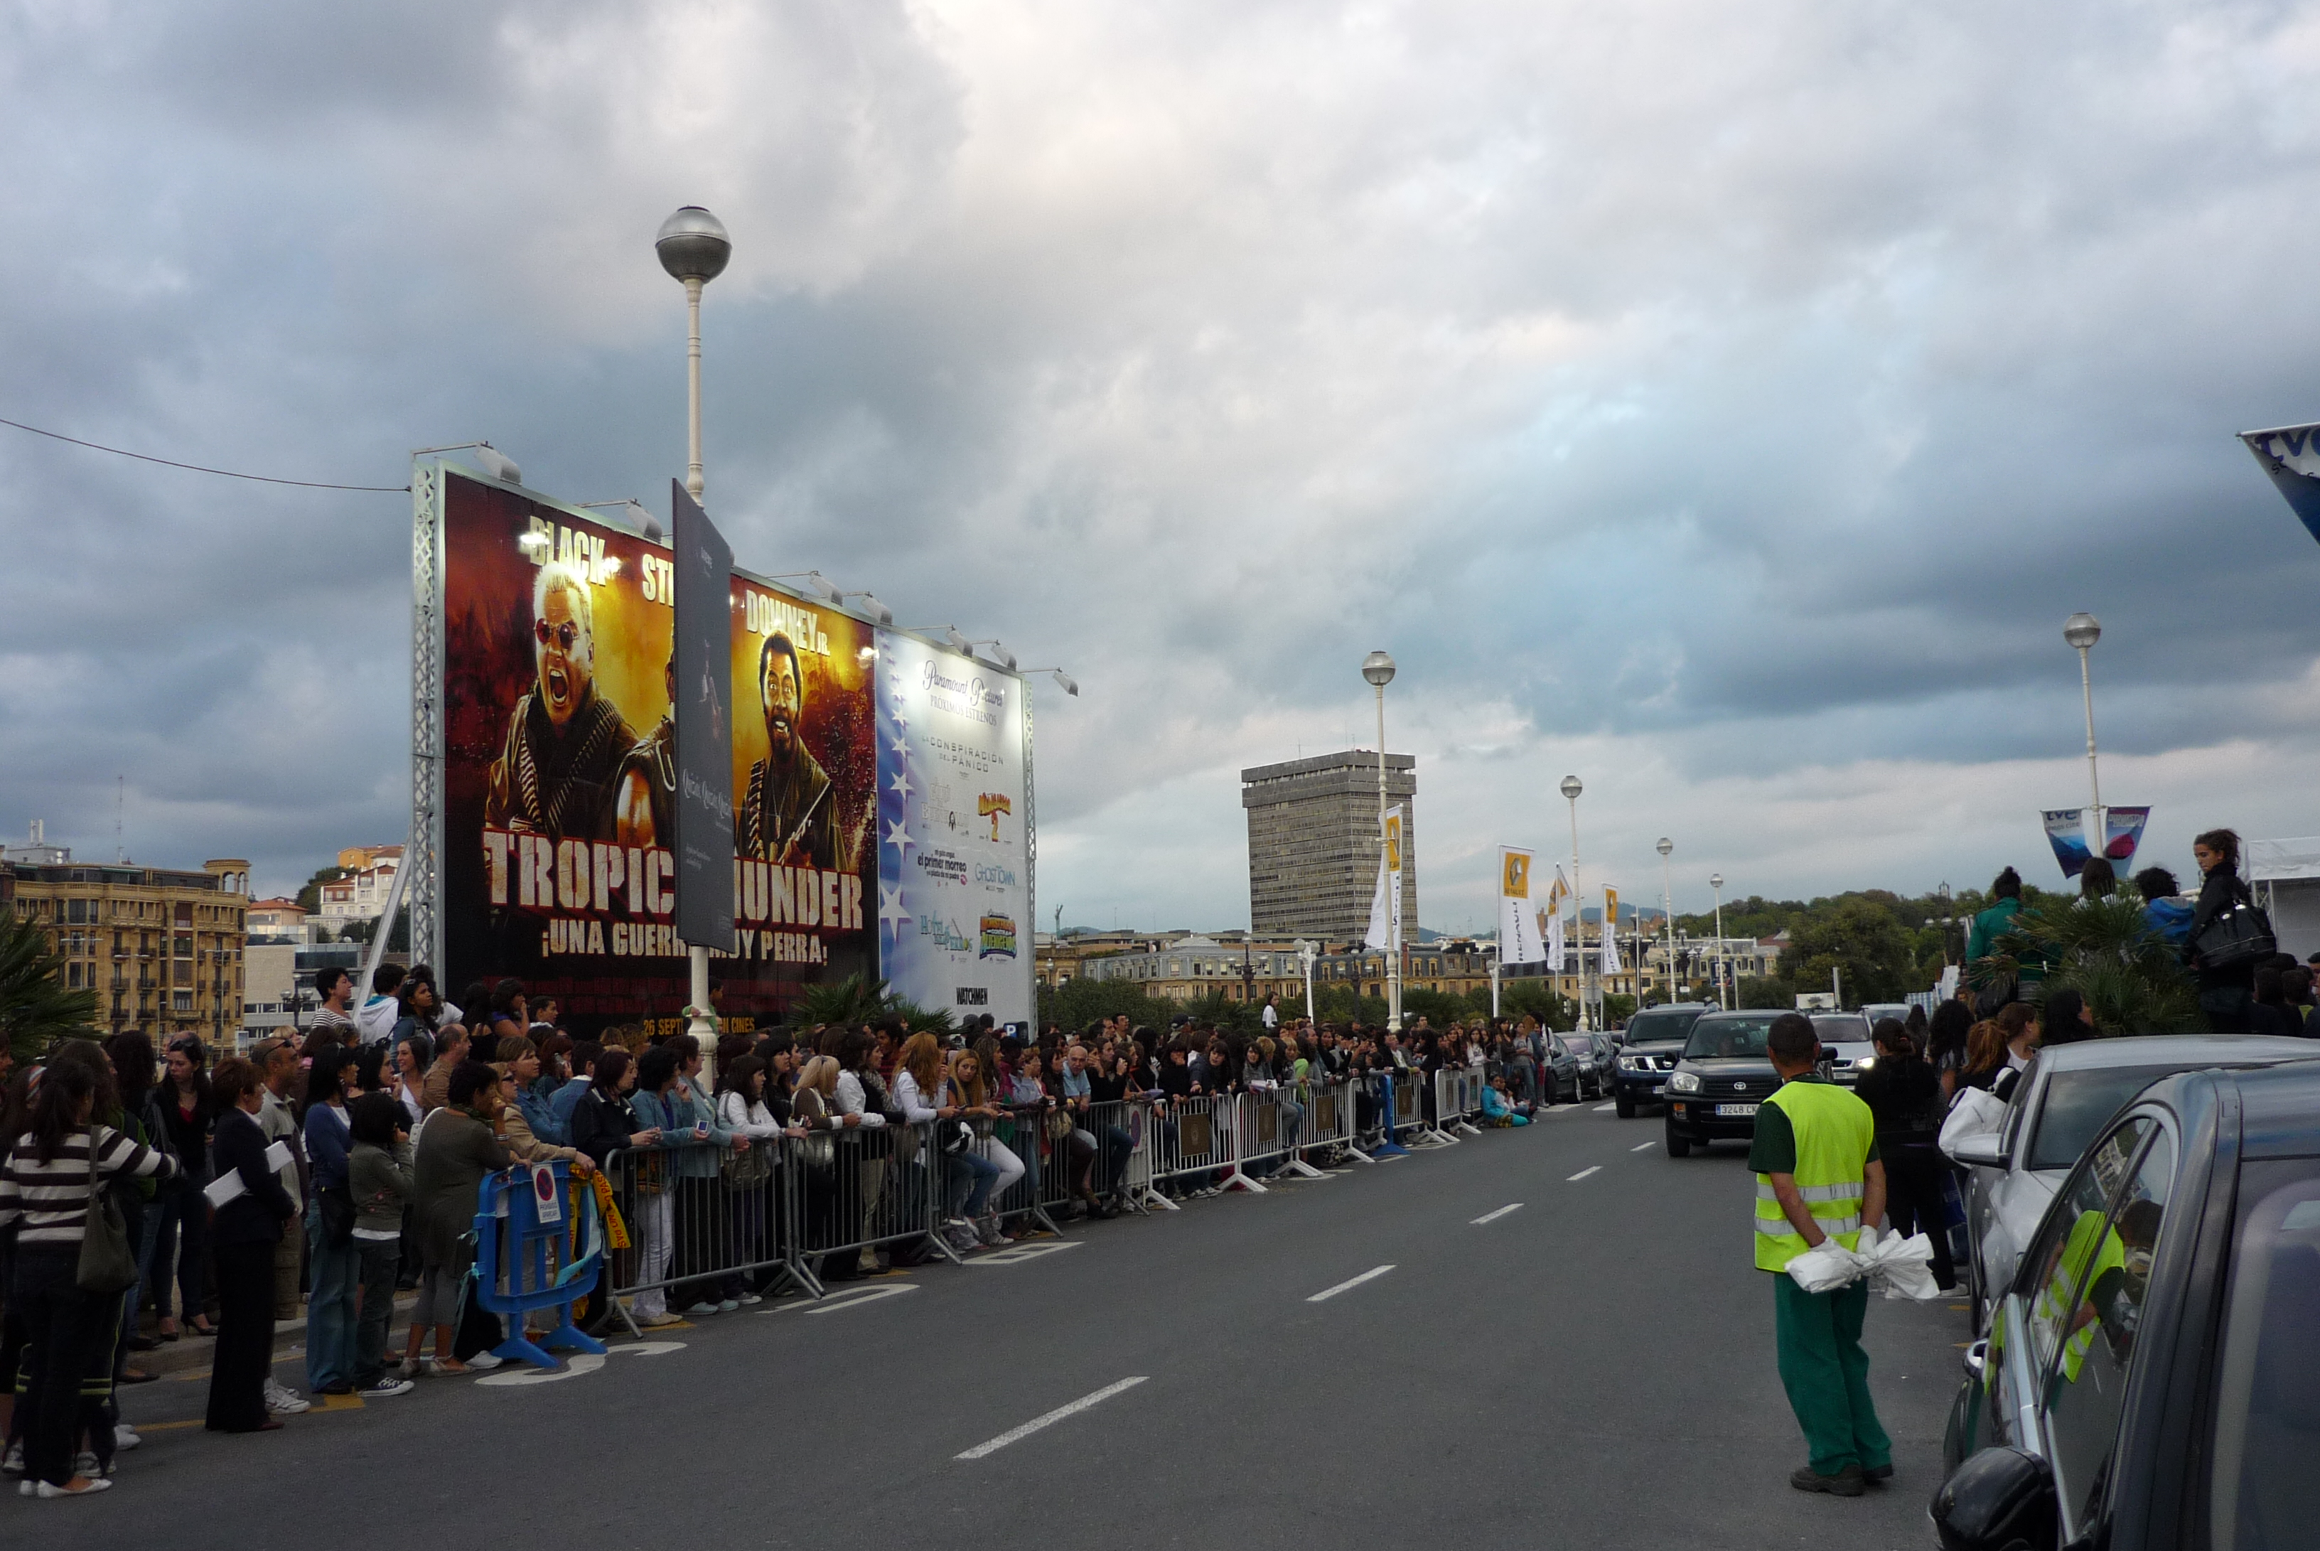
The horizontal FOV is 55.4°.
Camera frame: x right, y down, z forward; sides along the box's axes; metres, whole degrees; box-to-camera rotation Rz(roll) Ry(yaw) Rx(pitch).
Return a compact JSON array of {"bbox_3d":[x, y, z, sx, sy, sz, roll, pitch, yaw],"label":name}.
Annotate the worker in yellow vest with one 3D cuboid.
[{"bbox_3d":[2.324,1.668,7.828,0.520,1.650,0.400,0,-7,-20],"label":"worker in yellow vest"}]

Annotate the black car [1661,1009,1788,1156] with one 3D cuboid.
[{"bbox_3d":[7.275,3.763,27.324,1.740,1.690,4.200,-4,-7,19],"label":"black car"}]

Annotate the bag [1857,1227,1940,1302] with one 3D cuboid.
[{"bbox_3d":[2.505,1.660,7.500,0.270,0.240,0.180,-2,-7,0],"label":"bag"}]

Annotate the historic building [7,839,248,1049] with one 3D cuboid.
[{"bbox_3d":[-115.250,21.867,242.659,16.000,26.500,27.000,-7,-9,37],"label":"historic building"}]

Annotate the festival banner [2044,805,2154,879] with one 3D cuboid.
[{"bbox_3d":[18.277,1.290,43.136,1.996,1.379,0.100,-4,-7,19],"label":"festival banner"}]

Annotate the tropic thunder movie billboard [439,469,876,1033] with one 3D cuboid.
[{"bbox_3d":[-6.199,0.556,29.782,0.100,7.020,10.820,-5,-7,19],"label":"tropic thunder movie billboard"}]

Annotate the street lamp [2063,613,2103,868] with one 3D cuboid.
[{"bbox_3d":[18.348,1.324,43.108,0.660,9.115,0.660,-4,-7,19],"label":"street lamp"}]

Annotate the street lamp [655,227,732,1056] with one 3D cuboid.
[{"bbox_3d":[-4.072,-0.637,19.568,0.660,9.115,0.660,-4,-7,19],"label":"street lamp"}]

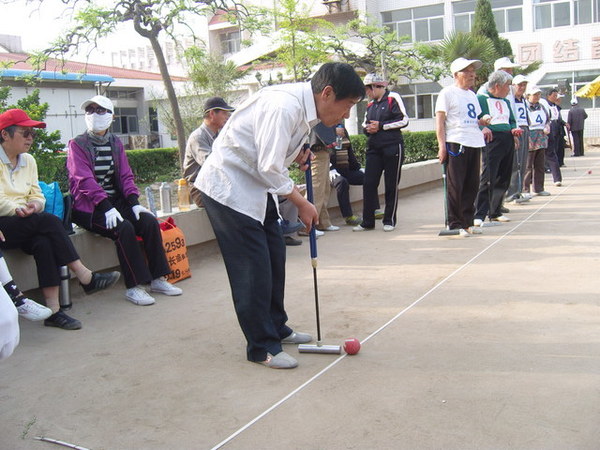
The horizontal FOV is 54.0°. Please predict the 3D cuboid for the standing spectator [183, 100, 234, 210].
[{"bbox_3d":[-0.622,-0.366,4.944,0.780,1.280,0.540,3,11,27],"label":"standing spectator"}]

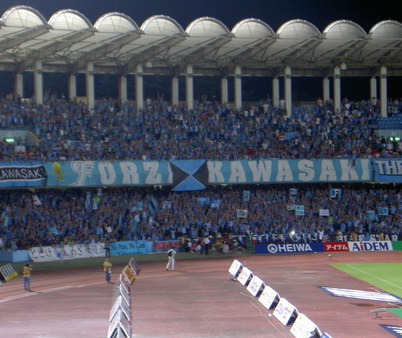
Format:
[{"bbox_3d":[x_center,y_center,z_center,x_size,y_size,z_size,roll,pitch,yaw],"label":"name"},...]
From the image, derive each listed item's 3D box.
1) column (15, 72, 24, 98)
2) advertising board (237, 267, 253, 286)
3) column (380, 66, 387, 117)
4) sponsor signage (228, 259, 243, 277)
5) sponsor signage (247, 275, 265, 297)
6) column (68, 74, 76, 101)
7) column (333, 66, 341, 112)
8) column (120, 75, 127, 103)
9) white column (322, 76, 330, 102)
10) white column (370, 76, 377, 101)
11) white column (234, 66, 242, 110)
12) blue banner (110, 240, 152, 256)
[{"bbox_3d":[-17.648,-7.827,129.000,0.600,2.920,0.600,-1,0,-34],"label":"column"},{"bbox_3d":[3.179,7.160,88.895,1.001,0.797,5.269,-1,0,-4],"label":"advertising board"},{"bbox_3d":[20.387,-8.561,147.798,0.660,5.760,0.660,-1,0,-5],"label":"column"},{"bbox_3d":[2.557,6.880,90.465,0.950,1.000,4.800,-1,0,-4],"label":"sponsor signage"},{"bbox_3d":[3.572,7.151,81.184,1.001,0.797,5.251,-1,0,-4],"label":"sponsor signage"},{"bbox_3d":[-12.755,-7.860,132.000,0.600,2.890,0.600,-1,0,-29],"label":"column"},{"bbox_3d":[14.013,-7.974,136.500,0.600,5.140,0.600,-1,0,-8],"label":"column"},{"bbox_3d":[-8.330,-8.493,144.461,0.640,3.267,0.640,-1,0,-26],"label":"column"},{"bbox_3d":[14.360,-8.853,151.559,0.630,3.427,0.630,-1,0,-9],"label":"white column"},{"bbox_3d":[19.855,-8.952,152.261,0.620,3.328,0.620,-1,0,-5],"label":"white column"},{"bbox_3d":[3.796,-7.911,134.300,0.600,4.990,0.600,-1,0,-16],"label":"white column"},{"bbox_3d":[-6.003,6.850,114.600,4.200,1.100,0.100,-1,0,-35],"label":"blue banner"}]

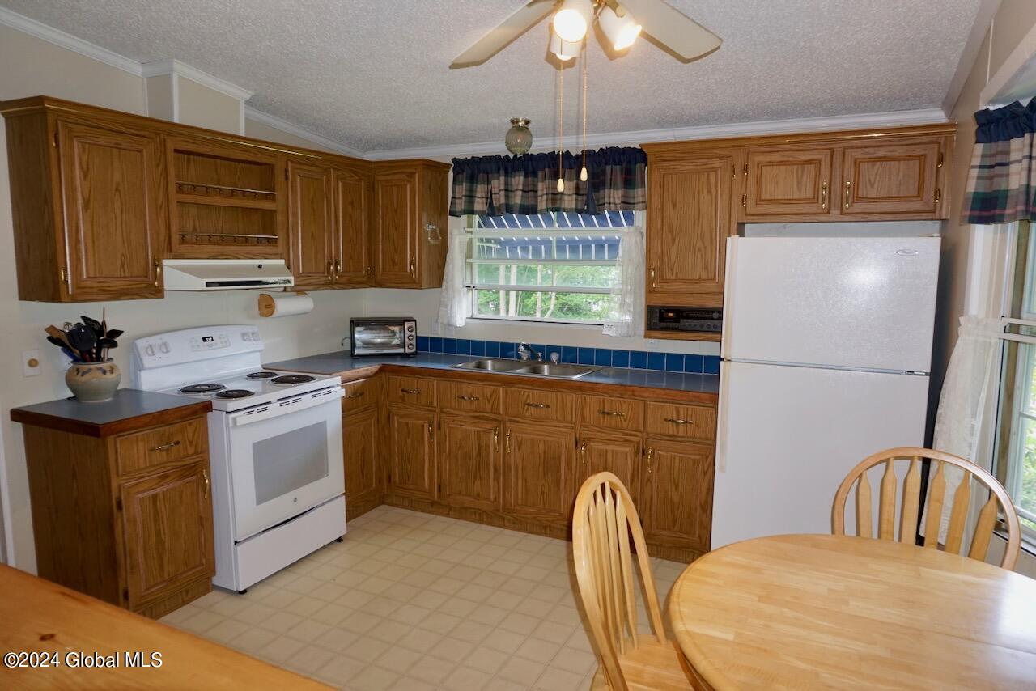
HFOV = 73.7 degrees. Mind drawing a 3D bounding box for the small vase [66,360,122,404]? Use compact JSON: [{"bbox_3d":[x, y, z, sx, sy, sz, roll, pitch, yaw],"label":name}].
[{"bbox_3d":[-1.937,0.165,3.160,0.215,0.172,0.215,4,8,26],"label":"small vase"}]

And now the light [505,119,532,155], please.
[{"bbox_3d":[0.011,-1.196,3.959,0.156,0.195,0.156,0,7,0],"label":"light"}]

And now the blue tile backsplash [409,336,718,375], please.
[{"bbox_3d":[0.153,0.048,4.458,2.370,0.112,0.020,4,8,26],"label":"blue tile backsplash"}]

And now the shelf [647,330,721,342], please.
[{"bbox_3d":[0.987,-0.064,3.883,0.475,0.037,0.300,4,8,26],"label":"shelf"}]

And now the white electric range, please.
[{"bbox_3d":[-1.426,0.520,3.638,0.710,1.190,0.764,4,8,26],"label":"white electric range"}]

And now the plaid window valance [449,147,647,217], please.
[{"bbox_3d":[0.155,-1.007,4.298,1.315,0.375,0.080,4,8,26],"label":"plaid window valance"}]

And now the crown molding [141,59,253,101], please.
[{"bbox_3d":[-1.644,-1.345,3.573,0.230,0.115,0.500,4,8,26],"label":"crown molding"}]

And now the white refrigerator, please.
[{"bbox_3d":[1.479,0.326,3.388,0.832,1.680,0.780,4,8,26],"label":"white refrigerator"}]

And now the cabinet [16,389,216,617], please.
[{"bbox_3d":[-1.791,0.719,3.116,0.605,0.916,0.522,4,8,26],"label":"cabinet"}]

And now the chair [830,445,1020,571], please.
[{"bbox_3d":[1.150,0.847,2.000,0.500,0.980,0.520,4,8,29],"label":"chair"}]

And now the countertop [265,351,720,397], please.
[{"bbox_3d":[-0.169,0.177,4.035,2.670,0.049,1.085,4,8,26],"label":"countertop"}]

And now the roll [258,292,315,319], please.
[{"bbox_3d":[-1.426,-0.255,4.282,0.143,0.140,0.355,4,8,26],"label":"roll"}]

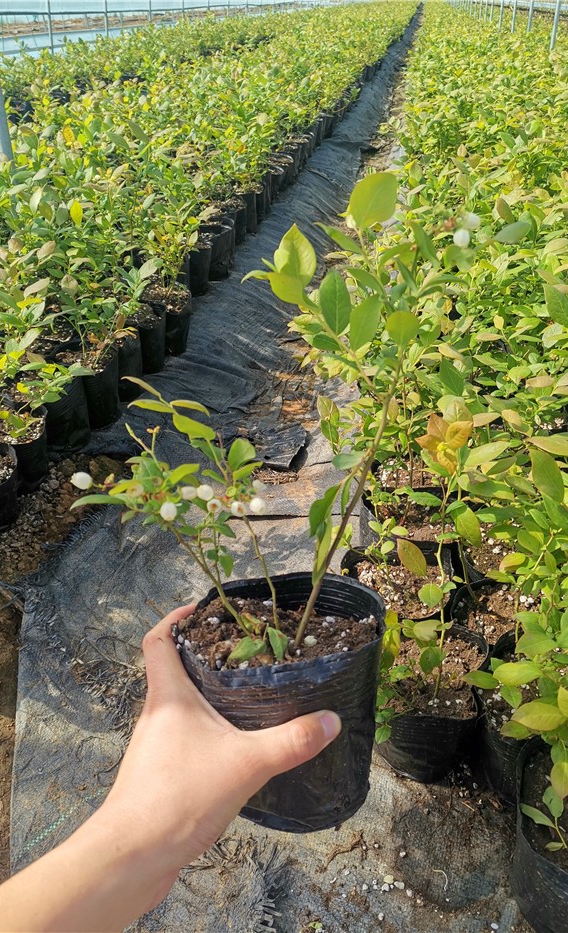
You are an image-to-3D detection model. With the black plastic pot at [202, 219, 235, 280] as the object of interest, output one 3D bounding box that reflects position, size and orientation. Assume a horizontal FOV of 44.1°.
[{"bbox_3d":[-0.205,-0.673,2.204,0.119,0.140,0.119,0,34,0],"label":"black plastic pot"}]

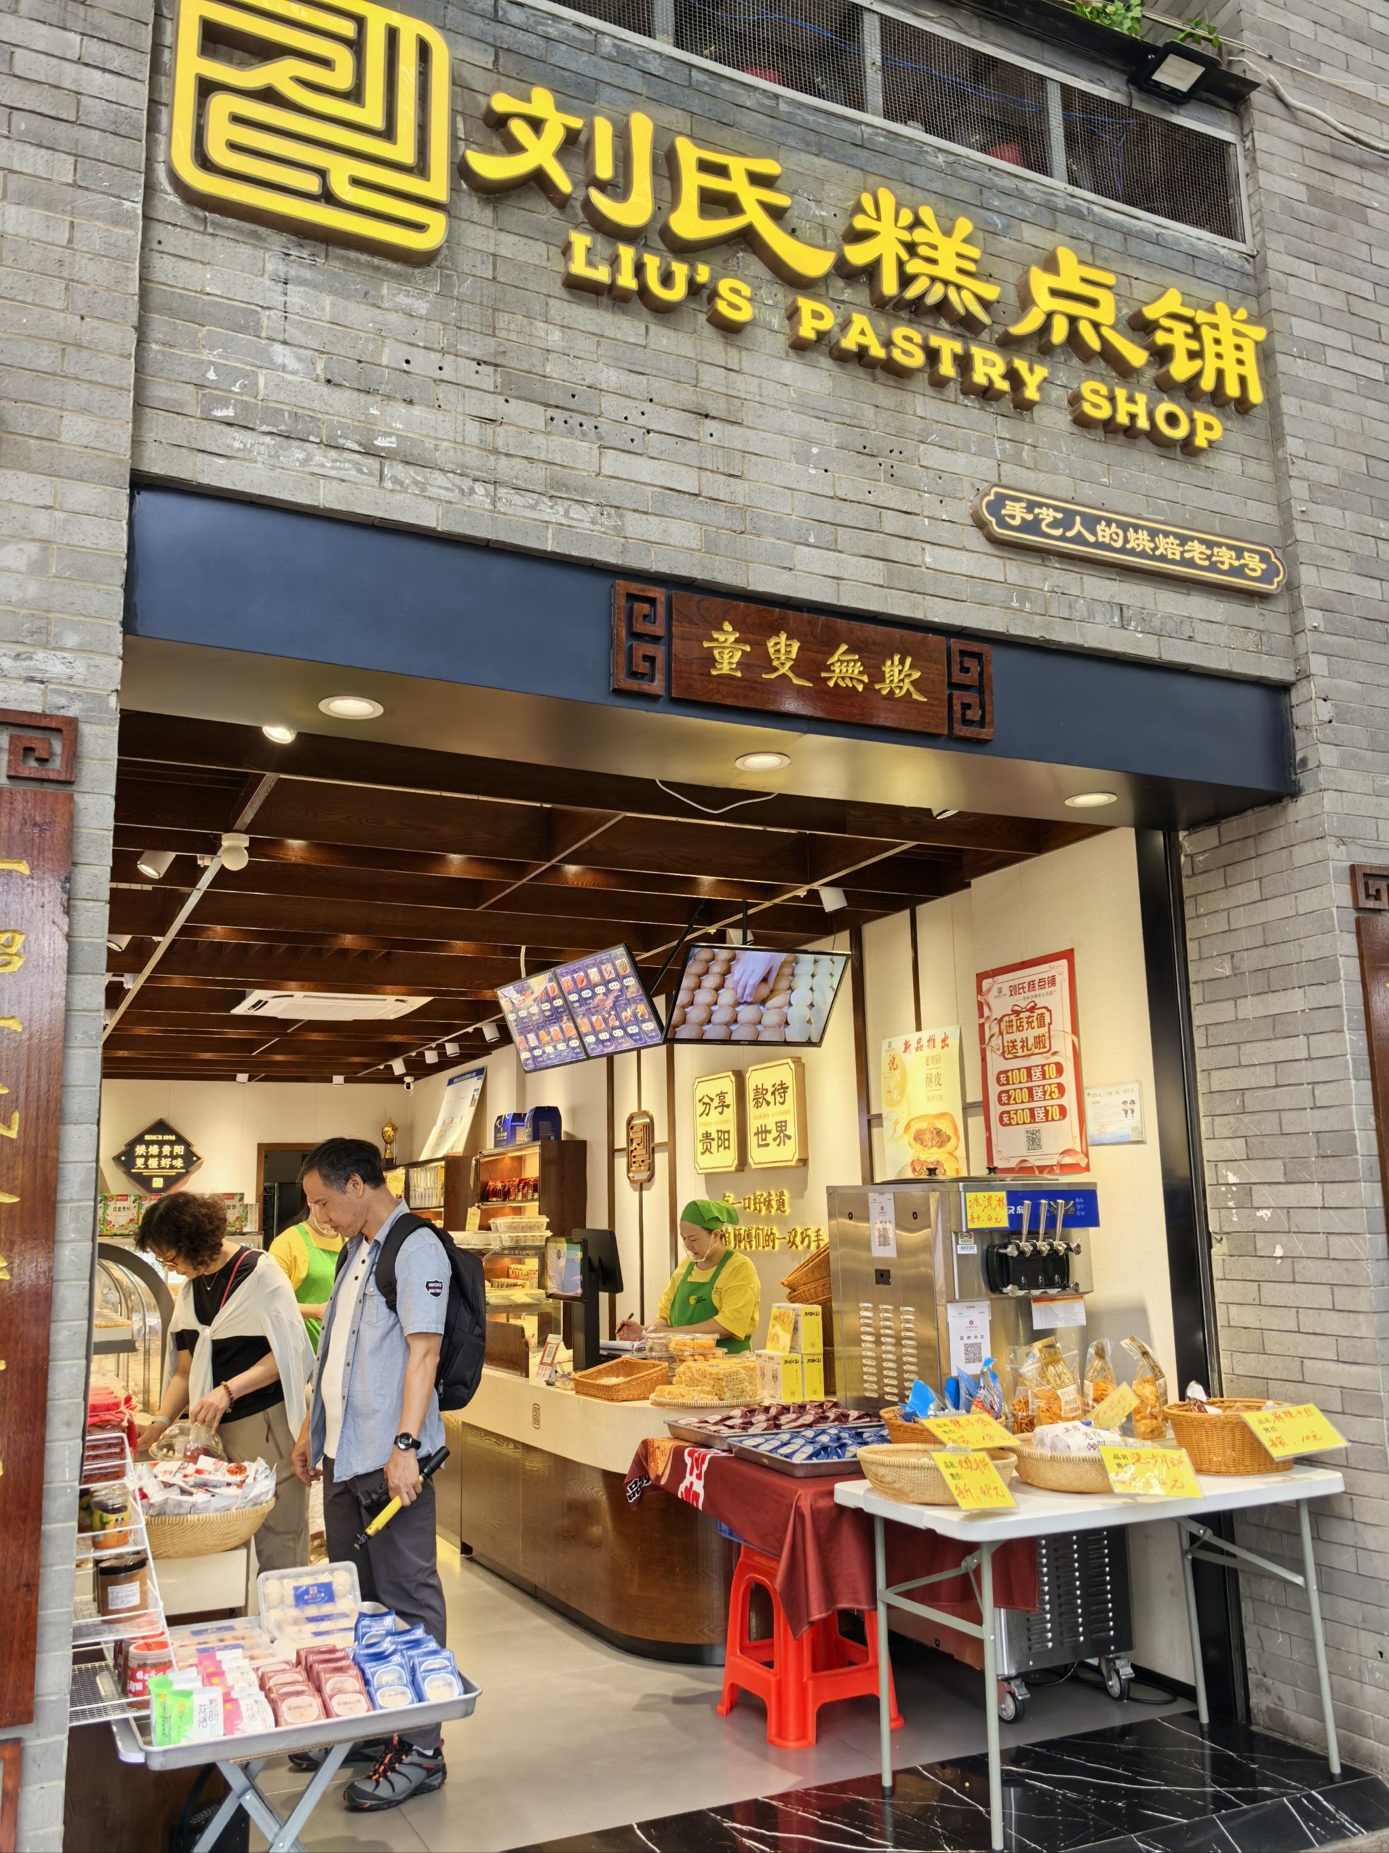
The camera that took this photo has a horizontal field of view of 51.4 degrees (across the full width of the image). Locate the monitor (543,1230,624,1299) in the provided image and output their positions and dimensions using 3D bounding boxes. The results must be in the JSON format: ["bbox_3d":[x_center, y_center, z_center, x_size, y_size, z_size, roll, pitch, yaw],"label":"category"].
[{"bbox_3d":[-0.463,1.414,6.046,0.220,0.270,0.360,6,-13,-33],"label":"monitor"}]

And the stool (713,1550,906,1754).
[{"bbox_3d":[0.334,2.080,4.248,0.365,0.468,0.365,5,-12,-30],"label":"stool"}]

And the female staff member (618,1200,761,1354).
[{"bbox_3d":[-0.002,1.892,5.921,0.520,1.500,0.470,-11,-15,41],"label":"female staff member"}]

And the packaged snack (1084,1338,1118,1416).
[{"bbox_3d":[1.205,1.375,4.288,0.100,0.285,0.080,-4,-11,15],"label":"packaged snack"}]

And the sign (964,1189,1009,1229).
[{"bbox_3d":[0.894,0.864,4.402,0.151,0.107,0.005,4,-12,-25],"label":"sign"}]

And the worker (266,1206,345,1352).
[{"bbox_3d":[-1.668,1.936,6.404,0.480,1.660,0.330,2,-11,-15],"label":"worker"}]

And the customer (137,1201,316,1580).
[{"bbox_3d":[-1.401,1.575,4.285,0.500,1.550,0.450,-11,-15,42],"label":"customer"}]

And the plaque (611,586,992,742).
[{"bbox_3d":[0.292,-0.630,3.524,1.058,0.254,0.035,4,-12,-24],"label":"plaque"}]

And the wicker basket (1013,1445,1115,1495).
[{"bbox_3d":[1.036,1.429,3.854,0.410,0.105,0.350,4,-12,-24],"label":"wicker basket"}]

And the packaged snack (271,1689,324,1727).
[{"bbox_3d":[-0.715,1.421,2.621,0.090,0.100,0.030,4,-50,-24],"label":"packaged snack"}]

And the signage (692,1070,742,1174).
[{"bbox_3d":[0.106,0.998,7.337,0.055,0.500,0.450,4,-12,-25],"label":"signage"}]

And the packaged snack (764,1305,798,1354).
[{"bbox_3d":[0.303,1.391,5.014,0.030,0.160,0.160,14,-17,-26],"label":"packaged snack"}]

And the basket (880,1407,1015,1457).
[{"bbox_3d":[0.716,1.465,4.110,0.364,0.146,0.364,-1,-11,0],"label":"basket"}]

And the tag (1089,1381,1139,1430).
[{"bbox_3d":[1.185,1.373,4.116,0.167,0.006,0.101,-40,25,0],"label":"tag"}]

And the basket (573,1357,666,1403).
[{"bbox_3d":[-0.267,1.650,5.260,0.235,0.115,0.310,5,-13,-29],"label":"basket"}]

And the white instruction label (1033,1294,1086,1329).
[{"bbox_3d":[1.119,1.184,4.435,0.197,0.094,0.006,4,-12,-25],"label":"white instruction label"}]

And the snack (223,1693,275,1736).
[{"bbox_3d":[-0.809,1.432,2.628,0.091,0.088,0.030,4,-47,-25],"label":"snack"}]

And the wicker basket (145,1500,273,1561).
[{"bbox_3d":[-1.284,1.532,3.700,0.420,0.112,0.340,4,-12,-24],"label":"wicker basket"}]

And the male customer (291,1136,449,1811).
[{"bbox_3d":[-0.893,1.445,4.016,0.420,1.690,0.480,7,-14,-36],"label":"male customer"}]

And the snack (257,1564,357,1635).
[{"bbox_3d":[-0.838,1.480,3.173,0.205,0.050,0.165,4,30,-24],"label":"snack"}]

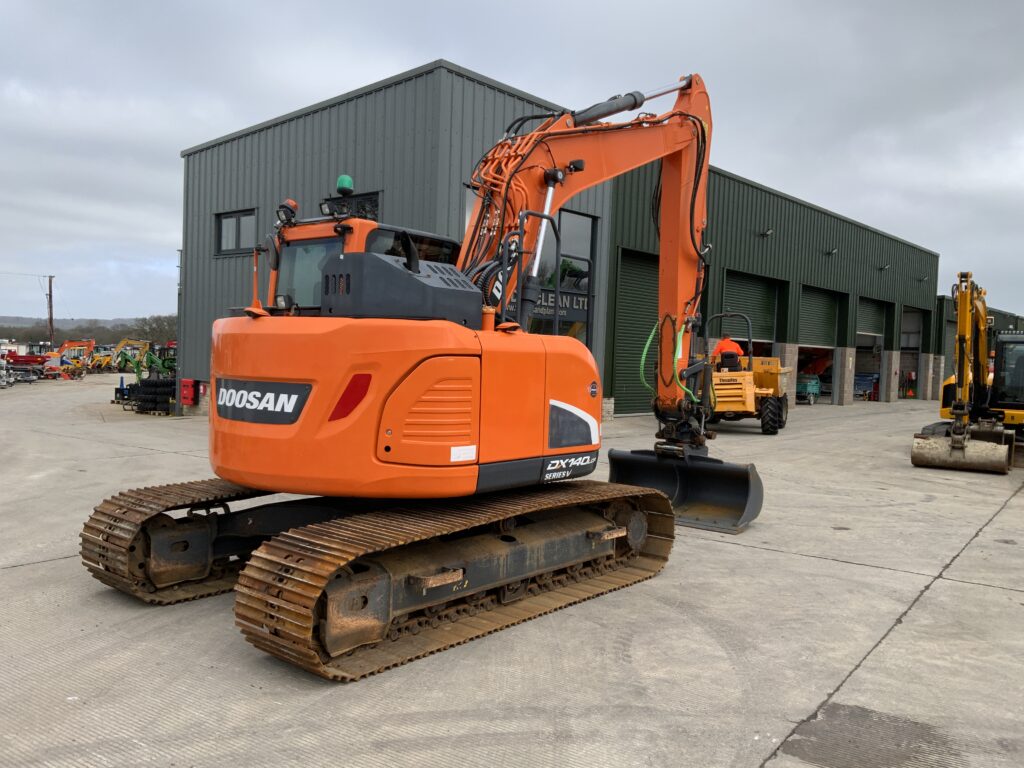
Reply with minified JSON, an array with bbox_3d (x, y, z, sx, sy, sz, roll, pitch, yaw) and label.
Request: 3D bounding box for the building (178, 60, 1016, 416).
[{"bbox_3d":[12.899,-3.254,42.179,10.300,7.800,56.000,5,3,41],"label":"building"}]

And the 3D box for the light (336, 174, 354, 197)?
[{"bbox_3d":[-1.291,-1.539,6.650,0.135,0.165,0.135,2,2,0],"label":"light"}]

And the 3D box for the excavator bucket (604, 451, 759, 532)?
[{"bbox_3d":[1.882,1.145,9.745,1.740,0.780,0.660,3,2,40],"label":"excavator bucket"}]

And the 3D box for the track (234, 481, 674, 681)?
[{"bbox_3d":[-0.090,1.217,6.071,0.700,0.730,3.755,3,2,40],"label":"track"}]

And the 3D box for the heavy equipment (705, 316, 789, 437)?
[{"bbox_3d":[5.886,-0.296,22.100,2.150,2.880,4.100,3,3,23],"label":"heavy equipment"}]

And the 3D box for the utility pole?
[{"bbox_3d":[-40.822,-5.714,76.000,0.650,8.000,0.400,0,3,0],"label":"utility pole"}]

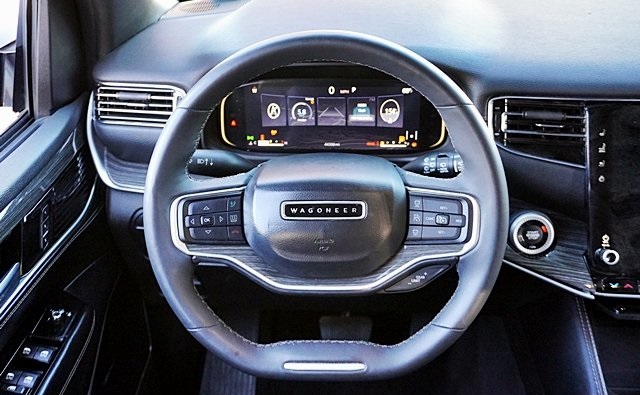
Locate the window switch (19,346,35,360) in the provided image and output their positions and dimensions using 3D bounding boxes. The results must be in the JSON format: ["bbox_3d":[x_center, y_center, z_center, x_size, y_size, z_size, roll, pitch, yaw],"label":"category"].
[{"bbox_3d":[-0.372,0.198,0.880,0.017,0.010,0.020,1,27,2],"label":"window switch"}]

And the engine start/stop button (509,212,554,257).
[{"bbox_3d":[0.276,0.047,0.905,0.057,0.057,0.024,3,-2,6],"label":"engine start/stop button"}]

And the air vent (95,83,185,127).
[{"bbox_3d":[-0.243,-0.126,0.940,0.122,0.056,0.035,2,10,6],"label":"air vent"}]

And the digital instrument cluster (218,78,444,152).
[{"bbox_3d":[0.016,-0.115,0.975,0.316,0.103,0.028,1,6,2],"label":"digital instrument cluster"}]

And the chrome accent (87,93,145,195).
[{"bbox_3d":[-0.276,-0.071,0.935,0.074,0.130,0.035,3,8,8],"label":"chrome accent"}]

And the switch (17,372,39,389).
[{"bbox_3d":[-0.352,0.220,0.835,0.019,0.011,0.022,1,27,2],"label":"switch"}]

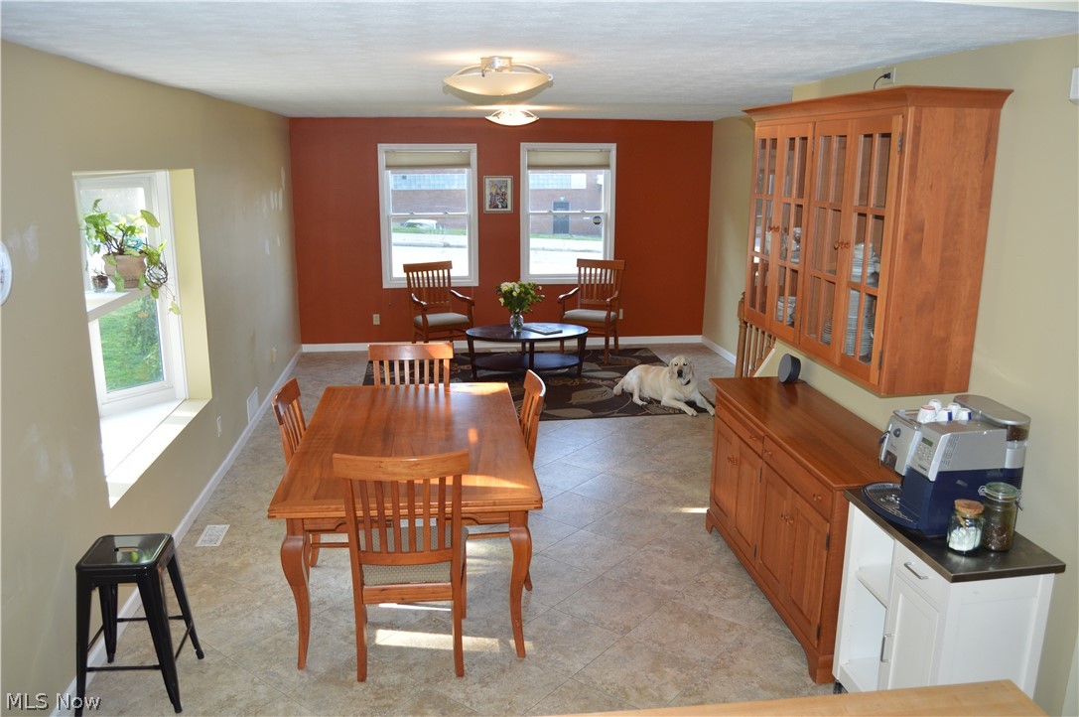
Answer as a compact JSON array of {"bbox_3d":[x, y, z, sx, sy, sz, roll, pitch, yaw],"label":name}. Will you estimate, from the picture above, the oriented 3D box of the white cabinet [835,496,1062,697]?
[{"bbox_3d":[1.406,0.989,2.898,0.402,0.856,0.653,-2,14,-7],"label":"white cabinet"}]

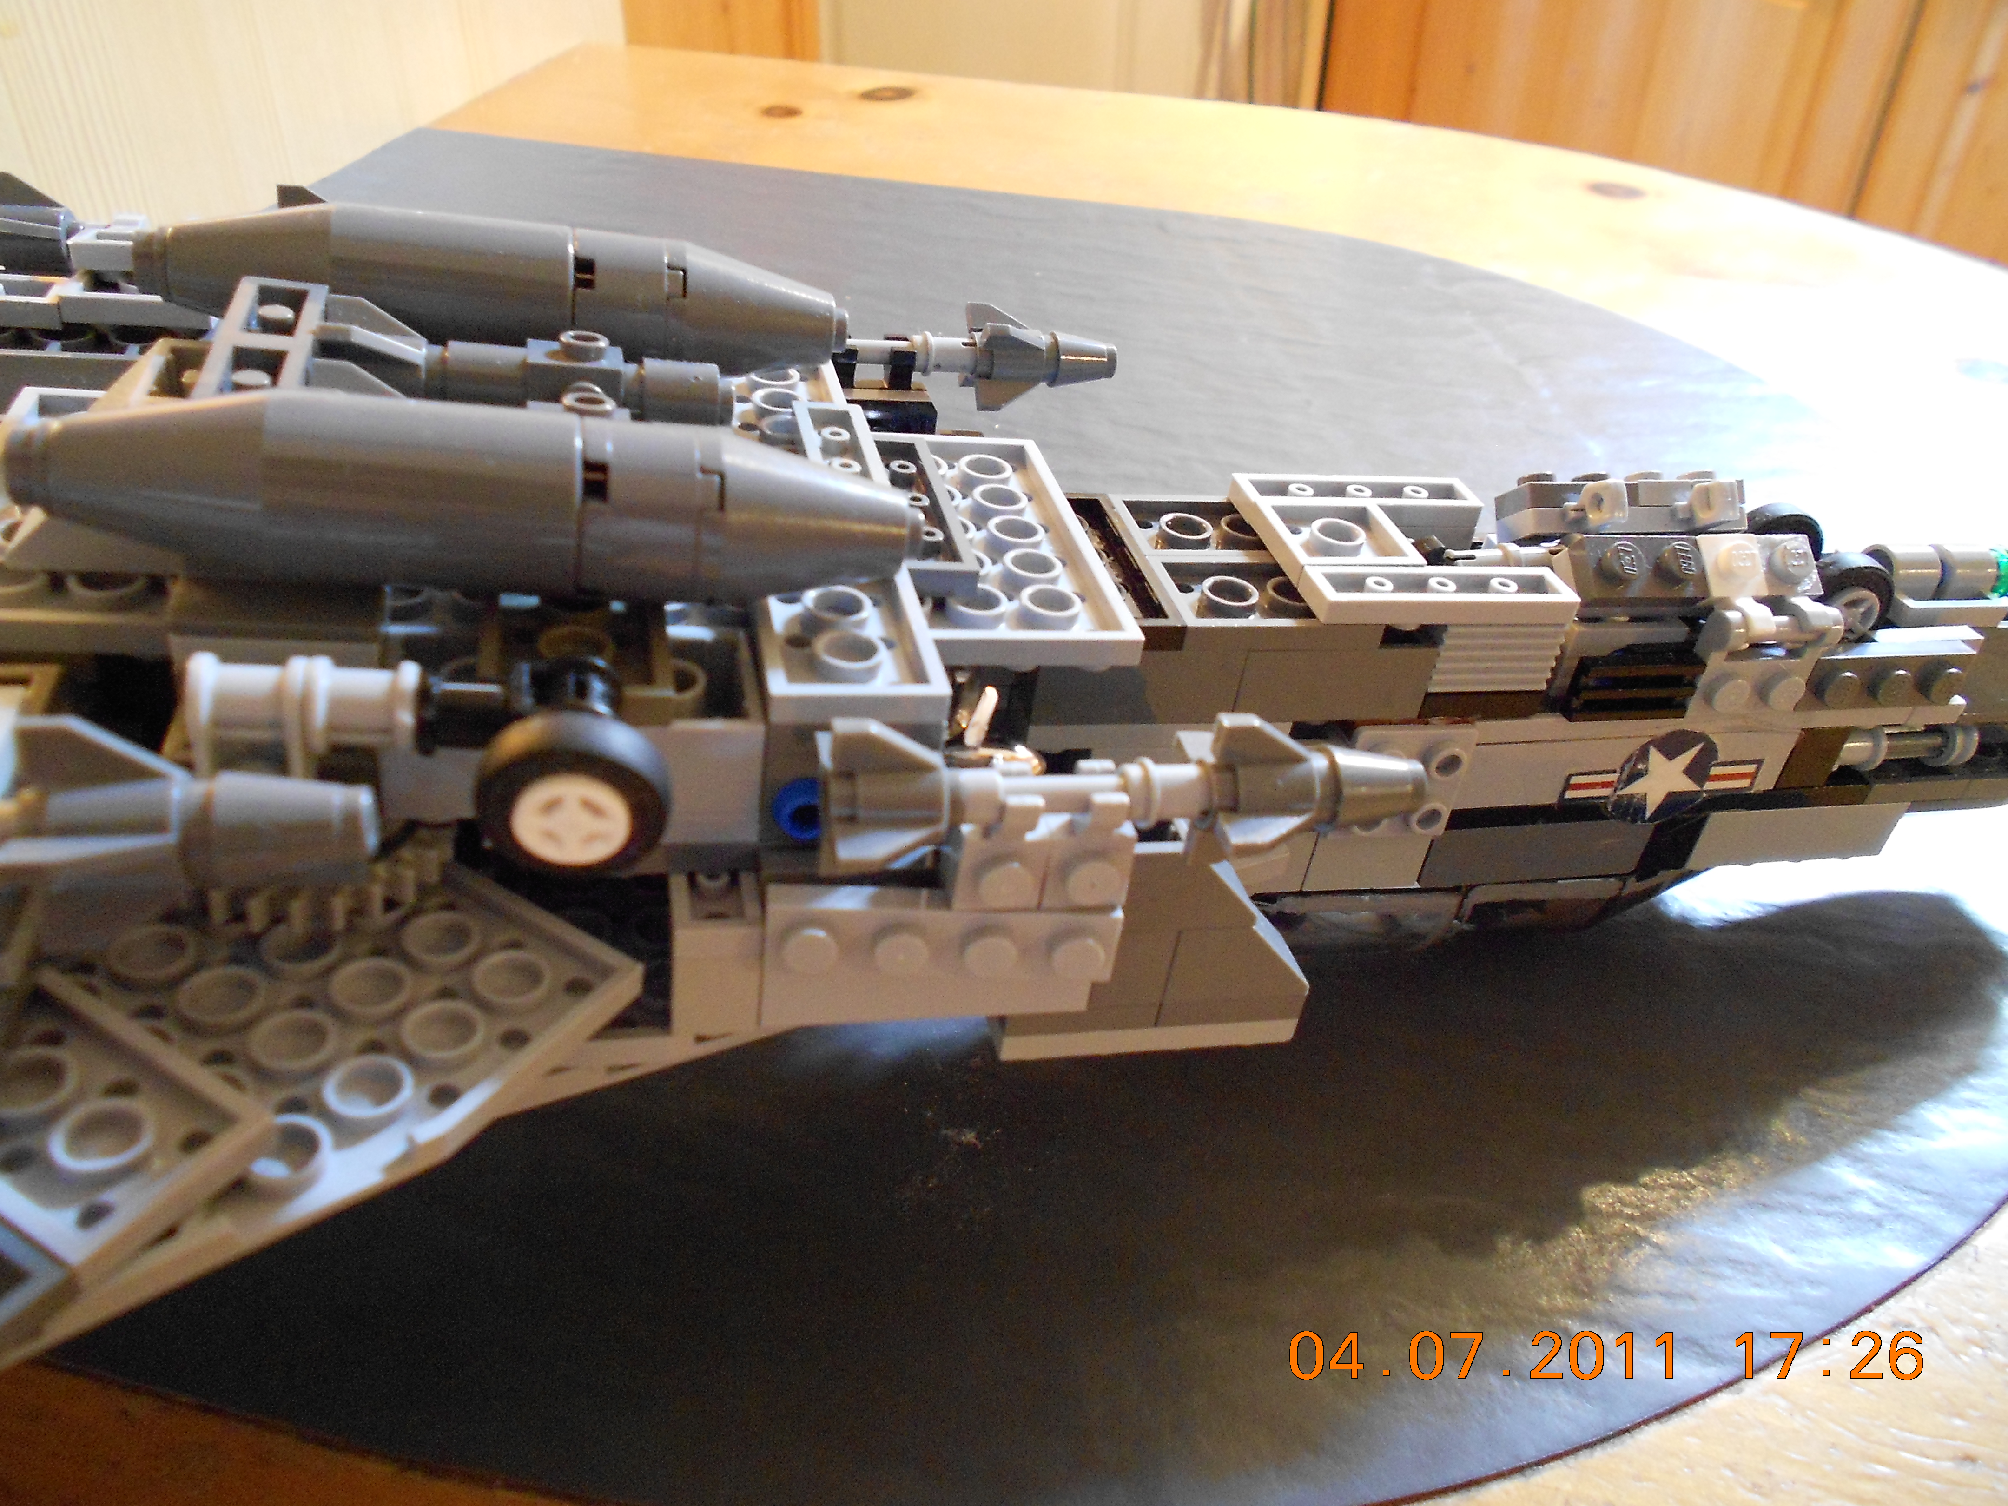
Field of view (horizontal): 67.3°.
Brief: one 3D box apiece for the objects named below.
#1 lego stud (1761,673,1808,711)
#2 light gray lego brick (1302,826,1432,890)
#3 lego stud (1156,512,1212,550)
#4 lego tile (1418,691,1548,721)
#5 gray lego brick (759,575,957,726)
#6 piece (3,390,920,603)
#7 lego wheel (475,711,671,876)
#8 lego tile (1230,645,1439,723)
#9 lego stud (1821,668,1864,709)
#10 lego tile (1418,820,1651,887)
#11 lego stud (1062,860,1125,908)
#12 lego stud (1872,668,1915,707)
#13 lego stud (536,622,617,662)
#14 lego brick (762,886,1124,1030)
[{"bbox_3d":[0.095,-0.008,0.185,0.005,0.005,0.002,-1,35,-14],"label":"lego stud"},{"bbox_3d":[0.046,0.011,0.195,0.016,0.009,0.008,-1,35,-14],"label":"light gray lego brick"},{"bbox_3d":[0.022,-0.026,0.184,0.006,0.002,0.006,-1,36,-15],"label":"lego stud"},{"bbox_3d":[0.056,-0.008,0.184,0.016,0.003,0.008,-1,35,-14],"label":"lego tile"},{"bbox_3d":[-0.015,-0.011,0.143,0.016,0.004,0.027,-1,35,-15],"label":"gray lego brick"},{"bbox_3d":[-0.044,-0.022,0.133,0.076,0.016,0.016,2,35,-18],"label":"piece"},{"bbox_3d":[-0.033,0.003,0.114,0.014,0.014,0.005,-6,37,-11],"label":"lego wheel"},{"bbox_3d":[0.037,-0.010,0.175,0.024,0.010,0.008,-1,36,-15],"label":"lego tile"},{"bbox_3d":[0.104,-0.008,0.189,0.005,0.005,0.002,-1,36,-15],"label":"lego stud"},{"bbox_3d":[0.068,0.011,0.199,0.032,0.010,0.008,-1,36,-15],"label":"lego tile"},{"bbox_3d":[0.008,0.011,0.133,0.005,0.005,0.002,2,31,-10],"label":"lego stud"},{"bbox_3d":[0.112,-0.008,0.191,0.005,0.005,0.002,-1,36,-15],"label":"lego stud"},{"bbox_3d":[-0.040,-0.009,0.141,0.006,0.002,0.006,-1,35,-14],"label":"lego stud"},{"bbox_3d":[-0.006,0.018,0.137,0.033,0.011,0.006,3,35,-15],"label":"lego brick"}]

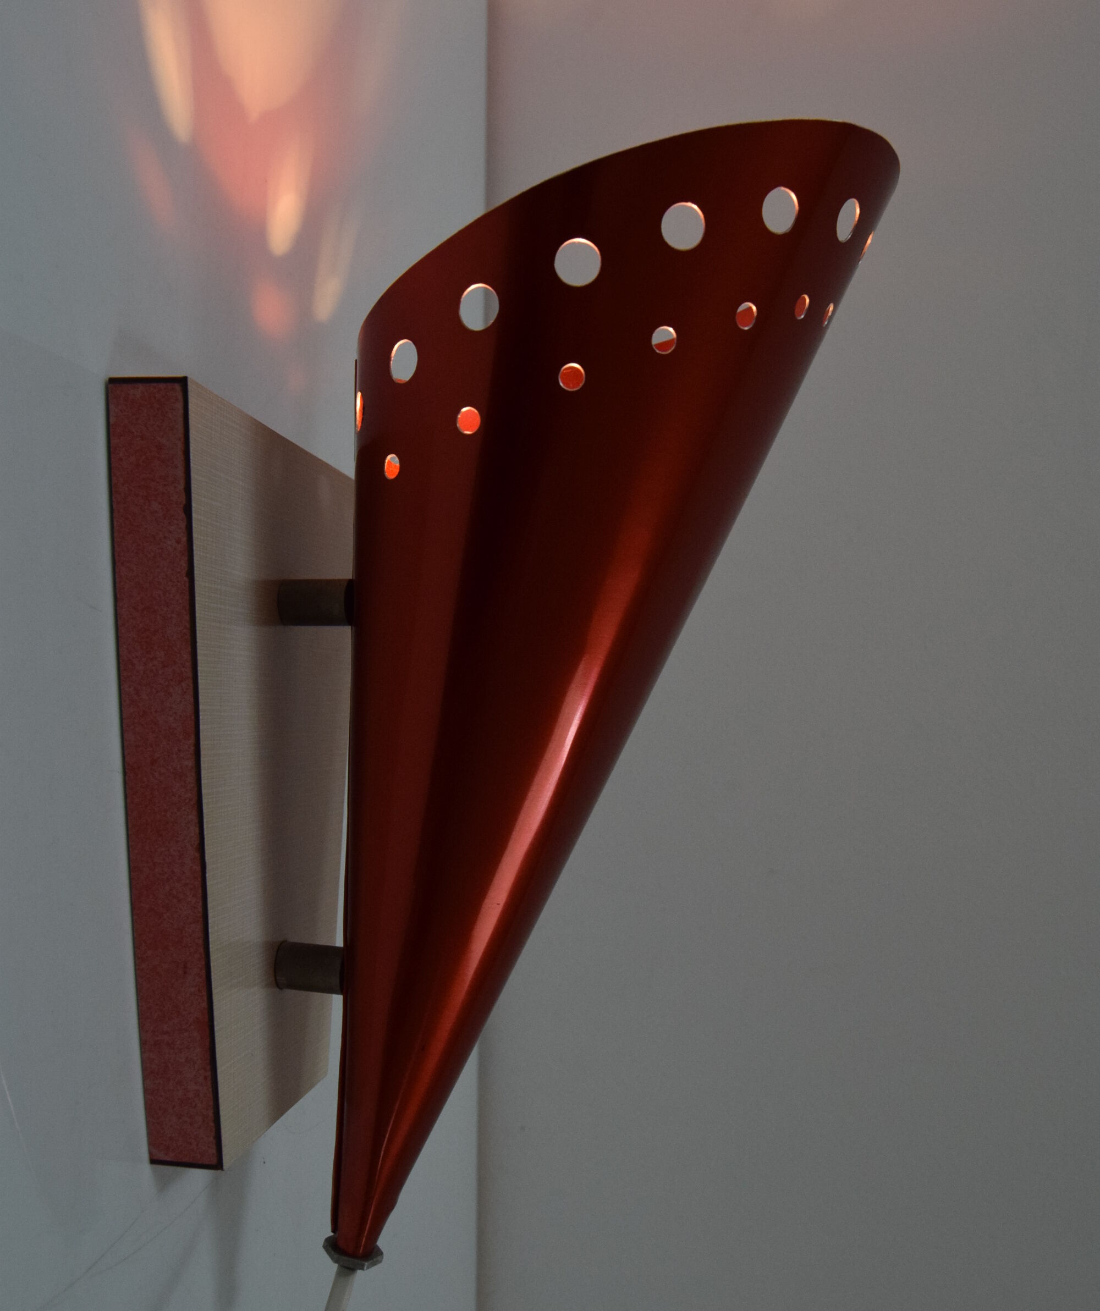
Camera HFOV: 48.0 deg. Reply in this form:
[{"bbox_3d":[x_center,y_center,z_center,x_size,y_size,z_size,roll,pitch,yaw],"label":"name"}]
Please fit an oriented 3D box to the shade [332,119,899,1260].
[{"bbox_3d":[0.003,0.021,0.320,0.130,0.295,0.120,8,2,15],"label":"shade"}]

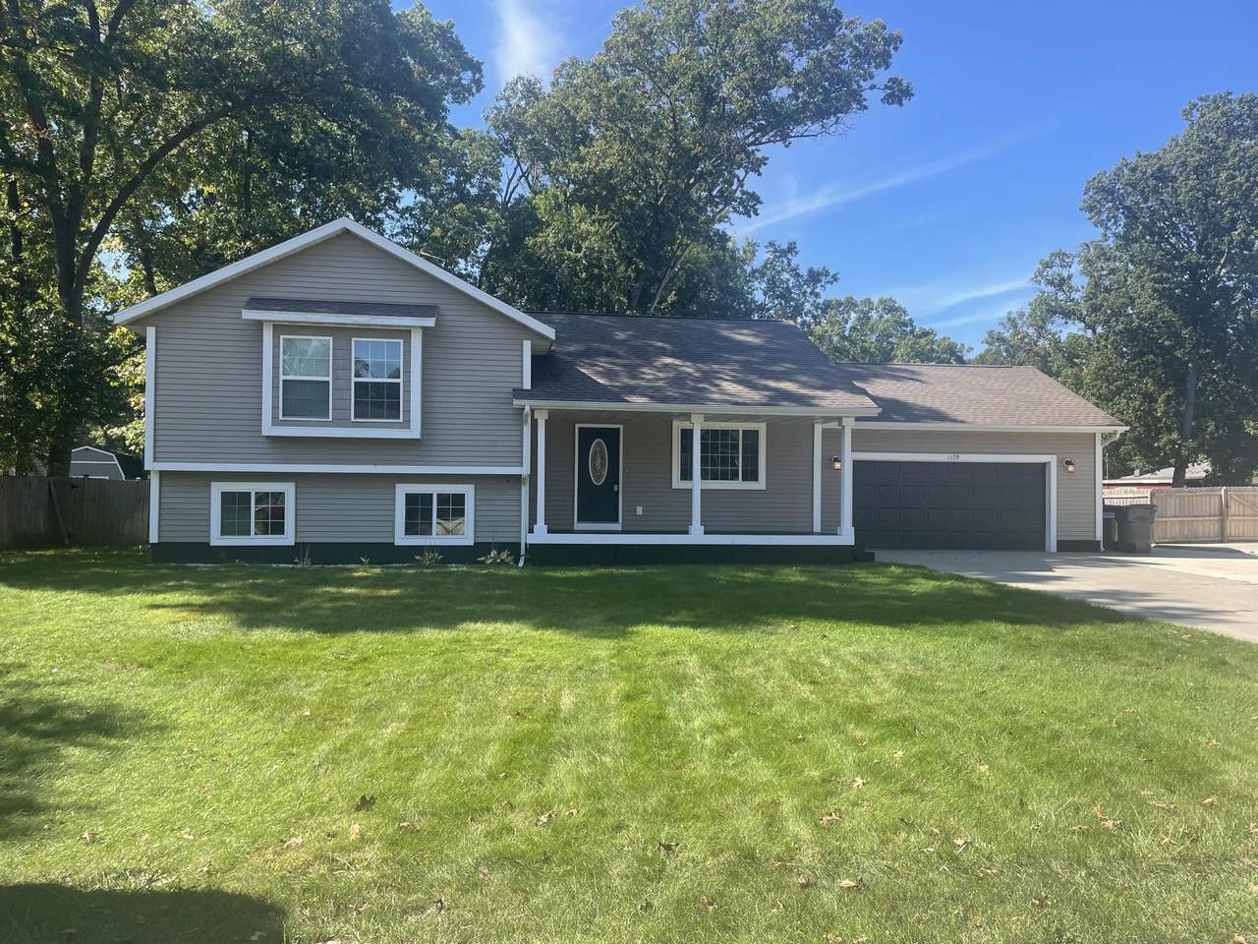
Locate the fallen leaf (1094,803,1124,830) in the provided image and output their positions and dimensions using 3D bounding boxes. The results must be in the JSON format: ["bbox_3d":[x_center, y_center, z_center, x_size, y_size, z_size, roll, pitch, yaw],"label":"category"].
[{"bbox_3d":[2.173,1.563,4.276,0.130,0.060,0.110,1,-1,0],"label":"fallen leaf"}]

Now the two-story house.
[{"bbox_3d":[0.807,-1.305,22.688,21.390,6.371,9.576,1,-1,-8],"label":"two-story house"}]

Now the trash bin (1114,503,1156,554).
[{"bbox_3d":[11.873,1.337,22.264,0.640,1.120,0.720,1,-1,-8],"label":"trash bin"}]

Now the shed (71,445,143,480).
[{"bbox_3d":[-22.498,0.519,40.394,3.100,3.030,3.500,1,-1,-10],"label":"shed"}]

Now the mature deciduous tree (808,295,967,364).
[{"bbox_3d":[15.835,-4.031,57.868,10.300,13.600,10.300,1,-1,0],"label":"mature deciduous tree"}]

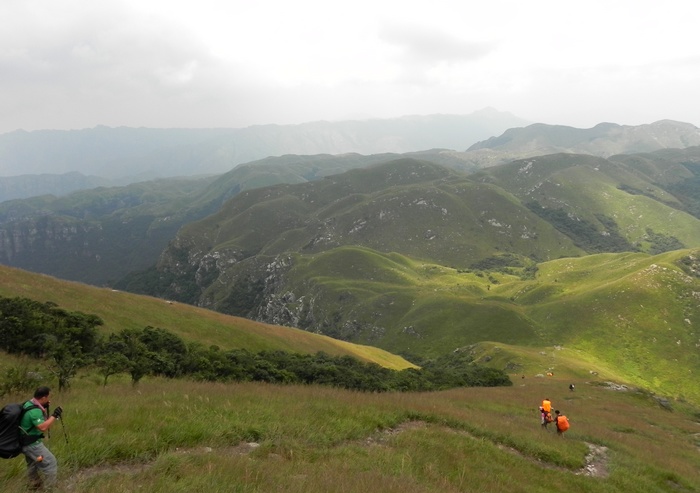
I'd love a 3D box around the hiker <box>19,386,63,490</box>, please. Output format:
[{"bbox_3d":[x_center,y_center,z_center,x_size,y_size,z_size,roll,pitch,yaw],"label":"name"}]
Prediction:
[{"bbox_3d":[-4.319,2.735,7.409,0.620,1.650,0.580,-12,18,-43],"label":"hiker"}]

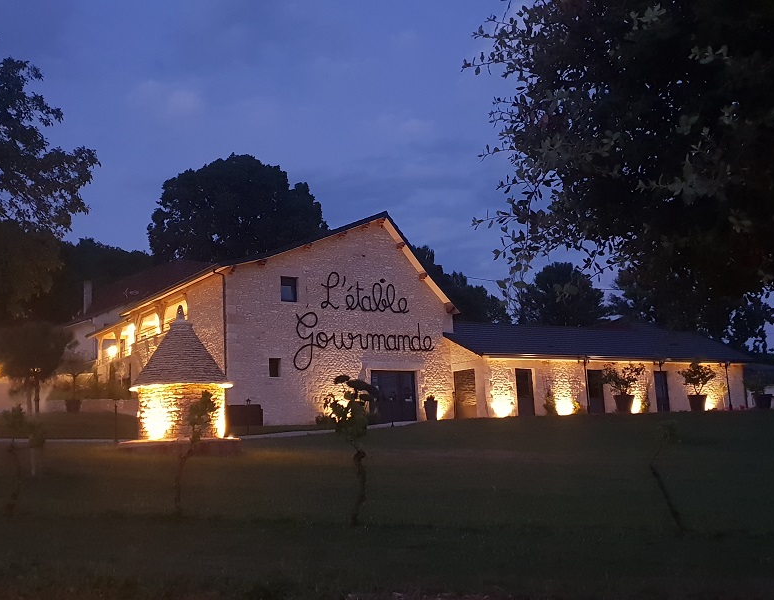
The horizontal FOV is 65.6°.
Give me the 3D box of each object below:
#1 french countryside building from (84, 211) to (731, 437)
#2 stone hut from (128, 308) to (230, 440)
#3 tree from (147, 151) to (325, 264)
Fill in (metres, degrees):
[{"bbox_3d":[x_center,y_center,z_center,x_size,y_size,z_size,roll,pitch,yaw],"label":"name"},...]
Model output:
[{"bbox_3d":[2.533,2.431,37.846,31.600,9.550,21.200,4,-11,-31],"label":"french countryside building"},{"bbox_3d":[-6.245,2.189,18.127,3.080,3.917,3.050,-2,-10,0],"label":"stone hut"},{"bbox_3d":[-13.770,-1.879,55.170,16.880,24.299,16.000,-2,-10,0],"label":"tree"}]

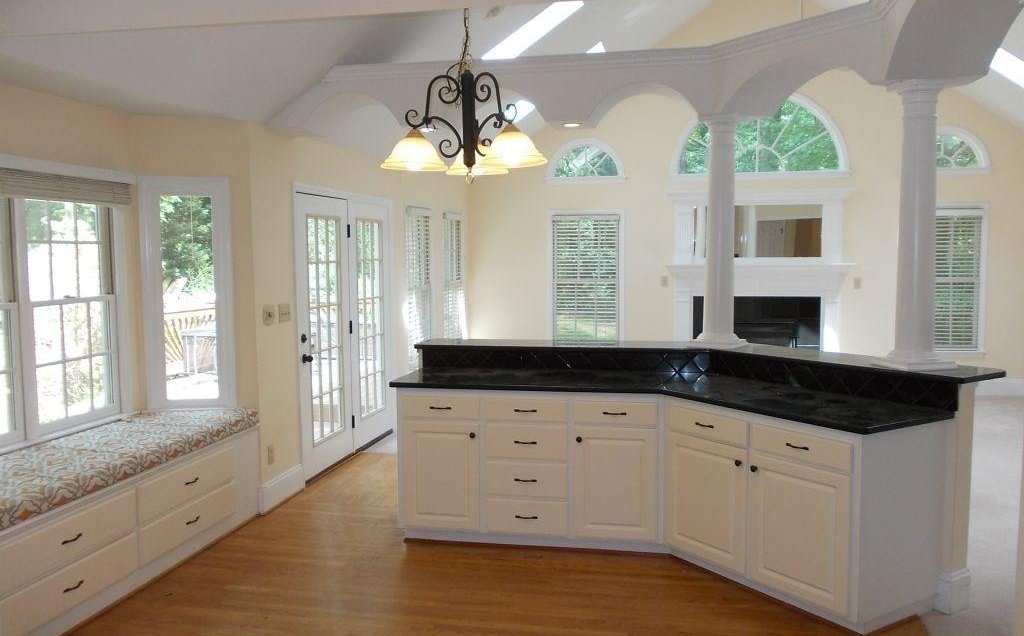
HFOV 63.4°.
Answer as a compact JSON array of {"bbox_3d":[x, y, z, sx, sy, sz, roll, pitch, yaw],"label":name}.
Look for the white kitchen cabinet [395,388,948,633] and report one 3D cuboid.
[{"bbox_3d":[0.683,0.834,4.429,2.810,0.876,1.165,2,6,26],"label":"white kitchen cabinet"}]

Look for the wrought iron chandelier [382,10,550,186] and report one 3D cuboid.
[{"bbox_3d":[-0.168,-0.784,2.919,0.580,0.620,0.580,0,4,10],"label":"wrought iron chandelier"}]

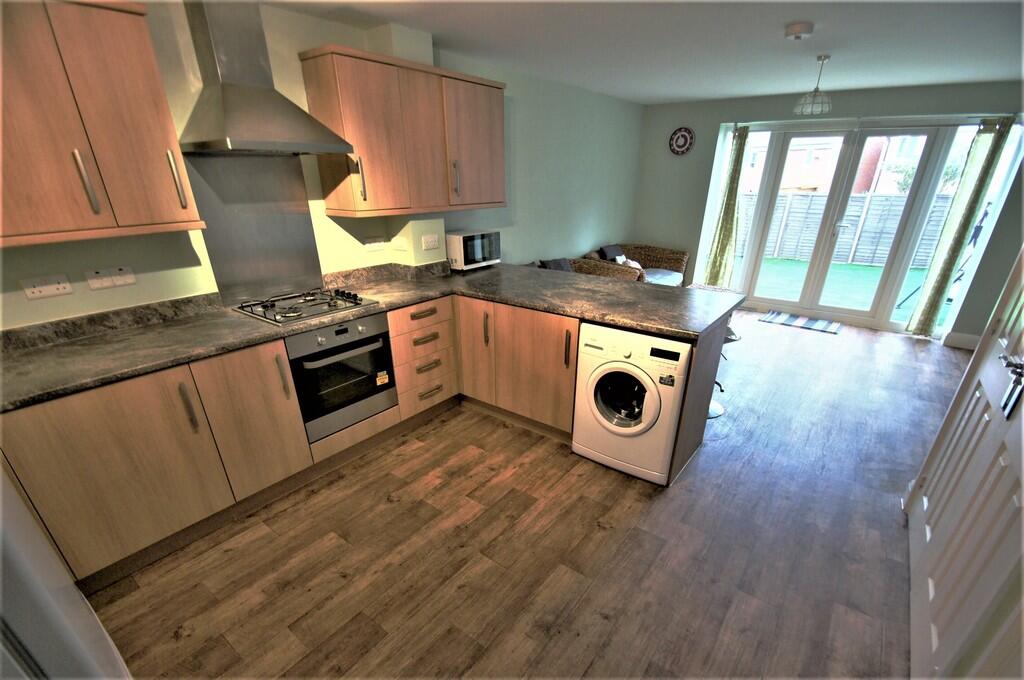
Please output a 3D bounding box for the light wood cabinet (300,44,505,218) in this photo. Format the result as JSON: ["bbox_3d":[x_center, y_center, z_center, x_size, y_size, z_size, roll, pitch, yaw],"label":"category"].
[{"bbox_3d":[-0.606,-1.318,2.874,0.340,0.845,1.340,18,28,37],"label":"light wood cabinet"}]

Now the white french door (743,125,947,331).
[{"bbox_3d":[3.675,-1.275,4.916,1.510,2.070,0.100,16,26,34],"label":"white french door"}]

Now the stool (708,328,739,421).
[{"bbox_3d":[1.406,0.091,3.112,0.420,0.860,0.420,18,28,37],"label":"stool"}]

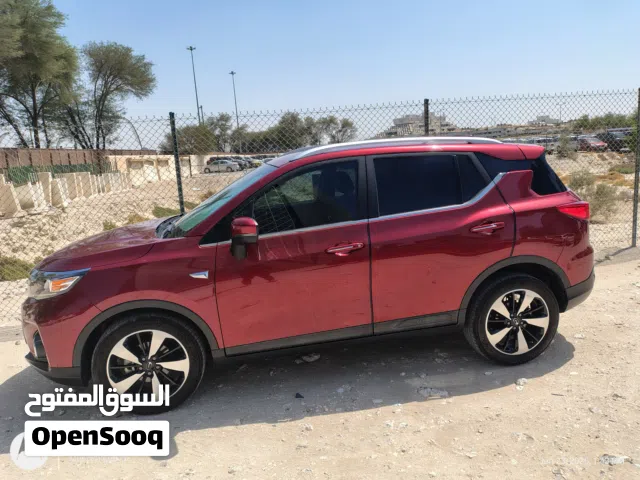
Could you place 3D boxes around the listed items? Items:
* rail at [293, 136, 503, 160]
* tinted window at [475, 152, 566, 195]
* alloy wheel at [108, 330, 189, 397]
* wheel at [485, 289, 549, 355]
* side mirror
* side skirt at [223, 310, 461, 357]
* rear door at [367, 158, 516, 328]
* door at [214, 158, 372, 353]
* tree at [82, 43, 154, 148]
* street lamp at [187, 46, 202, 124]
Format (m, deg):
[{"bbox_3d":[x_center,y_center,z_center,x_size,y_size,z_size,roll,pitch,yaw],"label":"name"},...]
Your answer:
[{"bbox_3d":[0.569,-0.675,3.330,1.600,0.100,0.090,-5,9,-8],"label":"rail"},{"bbox_3d":[1.484,-0.487,3.399,0.710,0.340,0.220,-5,9,-8],"label":"tinted window"},{"bbox_3d":[-1.112,0.810,3.049,0.490,0.490,0.190,-5,9,-8],"label":"alloy wheel"},{"bbox_3d":[1.406,0.580,3.418,0.495,0.495,0.200,-5,9,-8],"label":"wheel"},{"bbox_3d":[-0.459,-0.018,2.884,0.170,0.268,0.220,-5,9,-8],"label":"side mirror"},{"bbox_3d":[0.170,0.634,3.174,1.660,0.118,0.110,-5,9,-8],"label":"side skirt"},{"bbox_3d":[0.819,0.003,3.250,1.040,1.220,0.265,-5,9,-8],"label":"rear door"},{"bbox_3d":[-0.159,0.101,3.128,1.090,1.230,0.260,-5,9,-8],"label":"door"},{"bbox_3d":[-17.813,-11.560,41.880,6.800,11.902,6.400,-7,9,-21],"label":"tree"},{"bbox_3d":[-20.897,-22.251,79.559,1.600,21.092,1.600,-6,9,-13],"label":"street lamp"}]

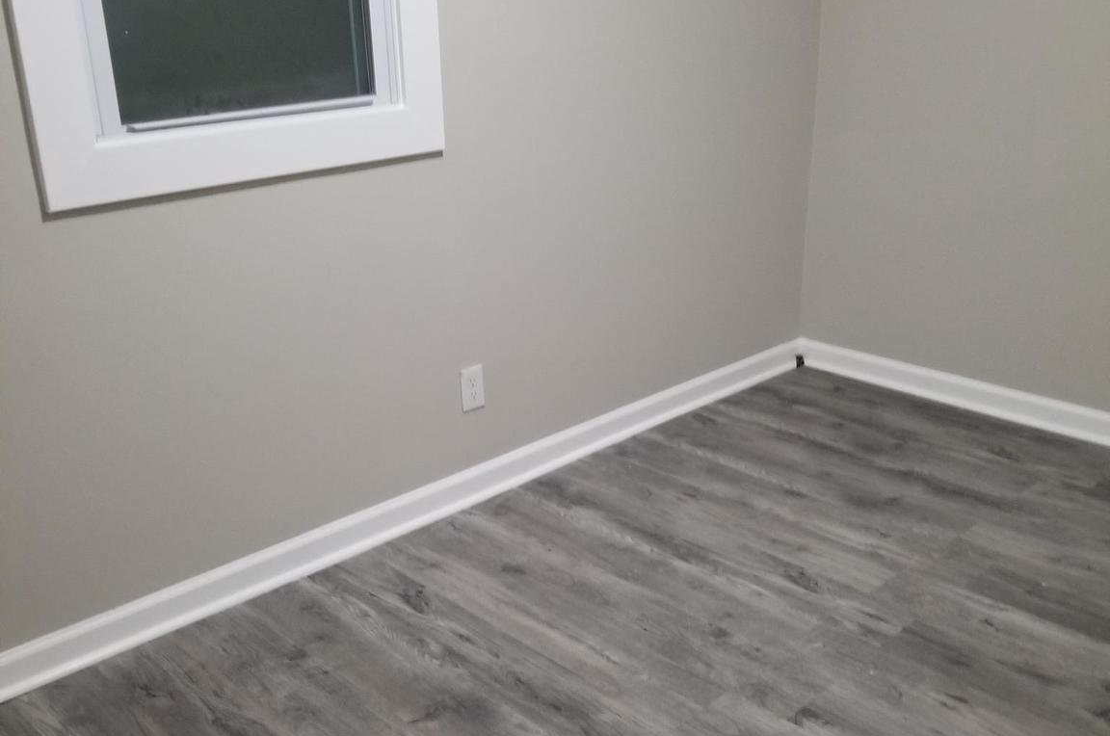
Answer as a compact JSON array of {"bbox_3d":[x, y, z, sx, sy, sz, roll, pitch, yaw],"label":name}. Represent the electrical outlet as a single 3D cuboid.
[{"bbox_3d":[-0.218,0.053,2.940,0.072,0.119,0.010,-19,26,-40],"label":"electrical outlet"}]

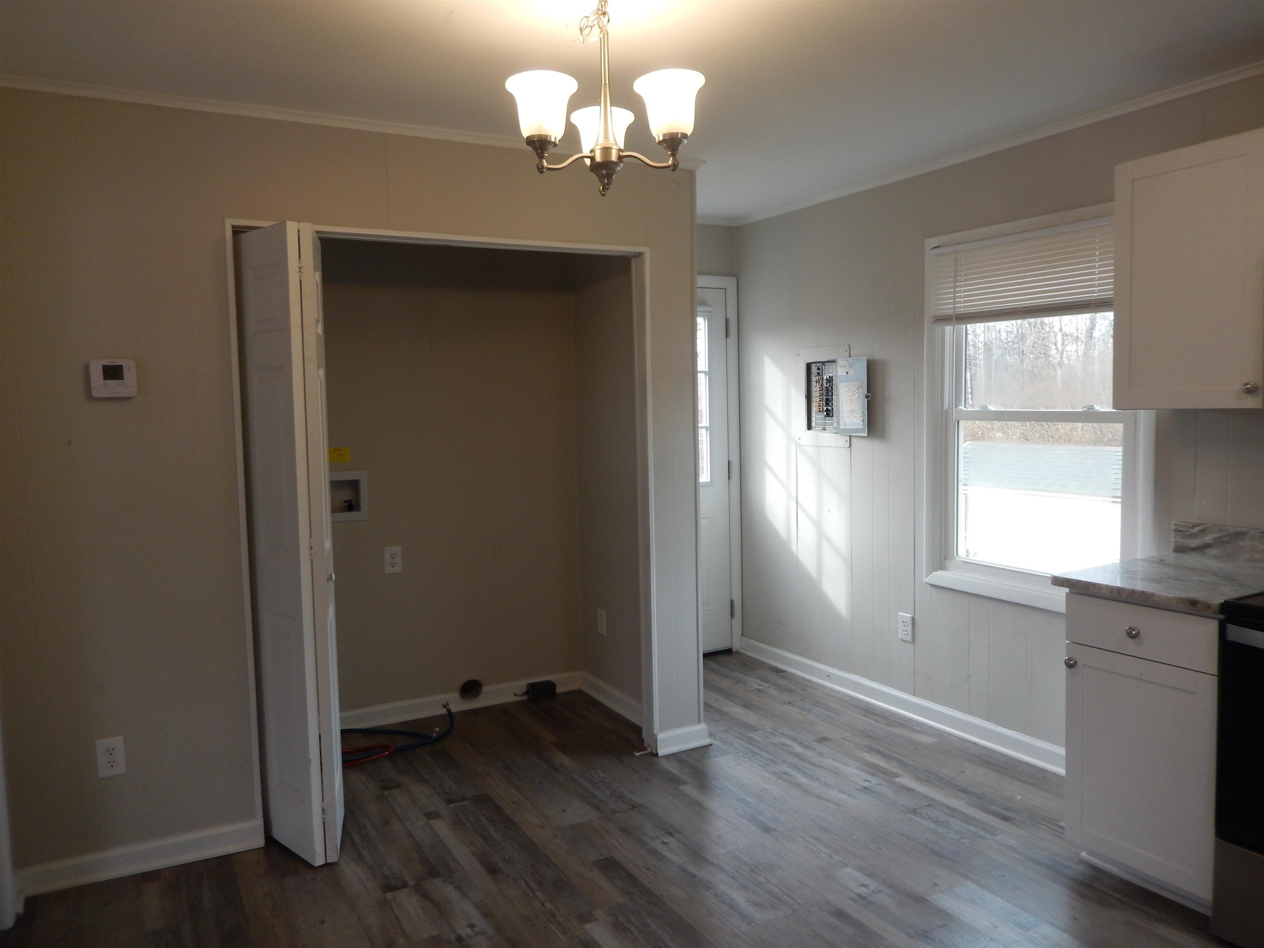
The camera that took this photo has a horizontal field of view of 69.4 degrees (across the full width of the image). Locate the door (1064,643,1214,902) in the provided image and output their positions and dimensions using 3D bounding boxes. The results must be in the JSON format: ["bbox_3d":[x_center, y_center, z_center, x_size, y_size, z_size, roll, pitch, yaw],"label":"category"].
[{"bbox_3d":[1.448,0.829,2.621,0.022,0.613,0.439,-4,5,-30],"label":"door"}]

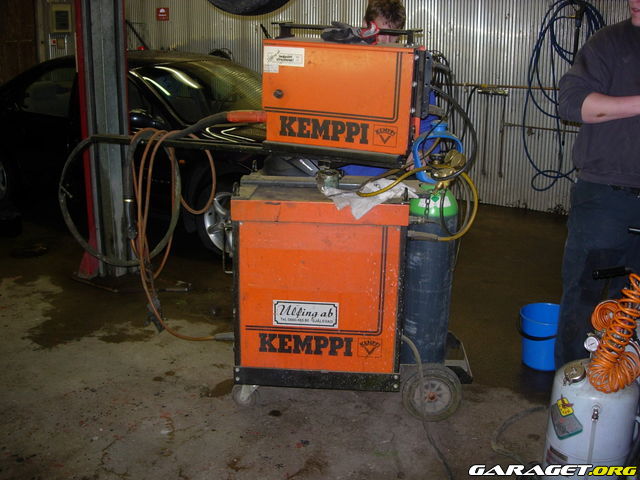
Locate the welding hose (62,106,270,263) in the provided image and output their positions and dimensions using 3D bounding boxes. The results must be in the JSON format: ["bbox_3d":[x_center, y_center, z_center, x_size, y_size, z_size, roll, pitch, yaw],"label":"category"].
[{"bbox_3d":[-0.699,-0.217,3.070,0.970,0.720,0.280,5,16,16],"label":"welding hose"}]

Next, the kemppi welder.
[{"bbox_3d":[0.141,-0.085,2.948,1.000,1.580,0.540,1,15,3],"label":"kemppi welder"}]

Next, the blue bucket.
[{"bbox_3d":[1.109,0.477,3.439,0.280,0.255,0.280,0,15,0],"label":"blue bucket"}]

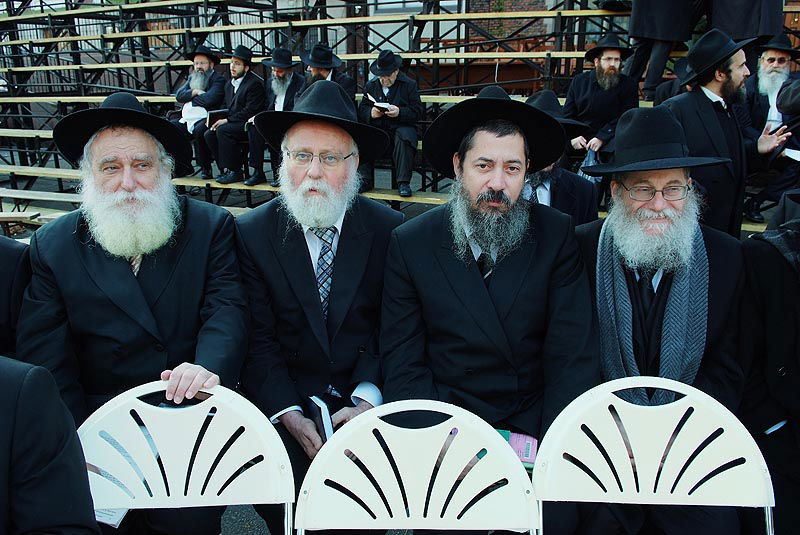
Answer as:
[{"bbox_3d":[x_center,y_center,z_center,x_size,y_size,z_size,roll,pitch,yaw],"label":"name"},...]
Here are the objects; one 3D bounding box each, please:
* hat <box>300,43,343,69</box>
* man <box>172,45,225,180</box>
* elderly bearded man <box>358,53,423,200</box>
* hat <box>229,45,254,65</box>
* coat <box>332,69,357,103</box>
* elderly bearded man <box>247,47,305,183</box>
[{"bbox_3d":[-0.677,-1.828,4.987,0.320,0.145,0.360,12,27,36],"label":"hat"},{"bbox_3d":[-1.912,-1.454,5.462,0.520,1.200,0.720,5,17,17],"label":"man"},{"bbox_3d":[-0.073,-1.225,4.956,0.540,1.170,0.720,3,17,12],"label":"elderly bearded man"},{"bbox_3d":[-1.441,-1.897,5.175,0.290,0.135,0.320,13,10,38],"label":"hat"},{"bbox_3d":[-0.622,-1.430,5.104,0.520,0.660,0.400,7,18,24],"label":"coat"},{"bbox_3d":[-1.117,-1.356,5.230,0.520,1.200,0.740,7,18,23],"label":"elderly bearded man"}]

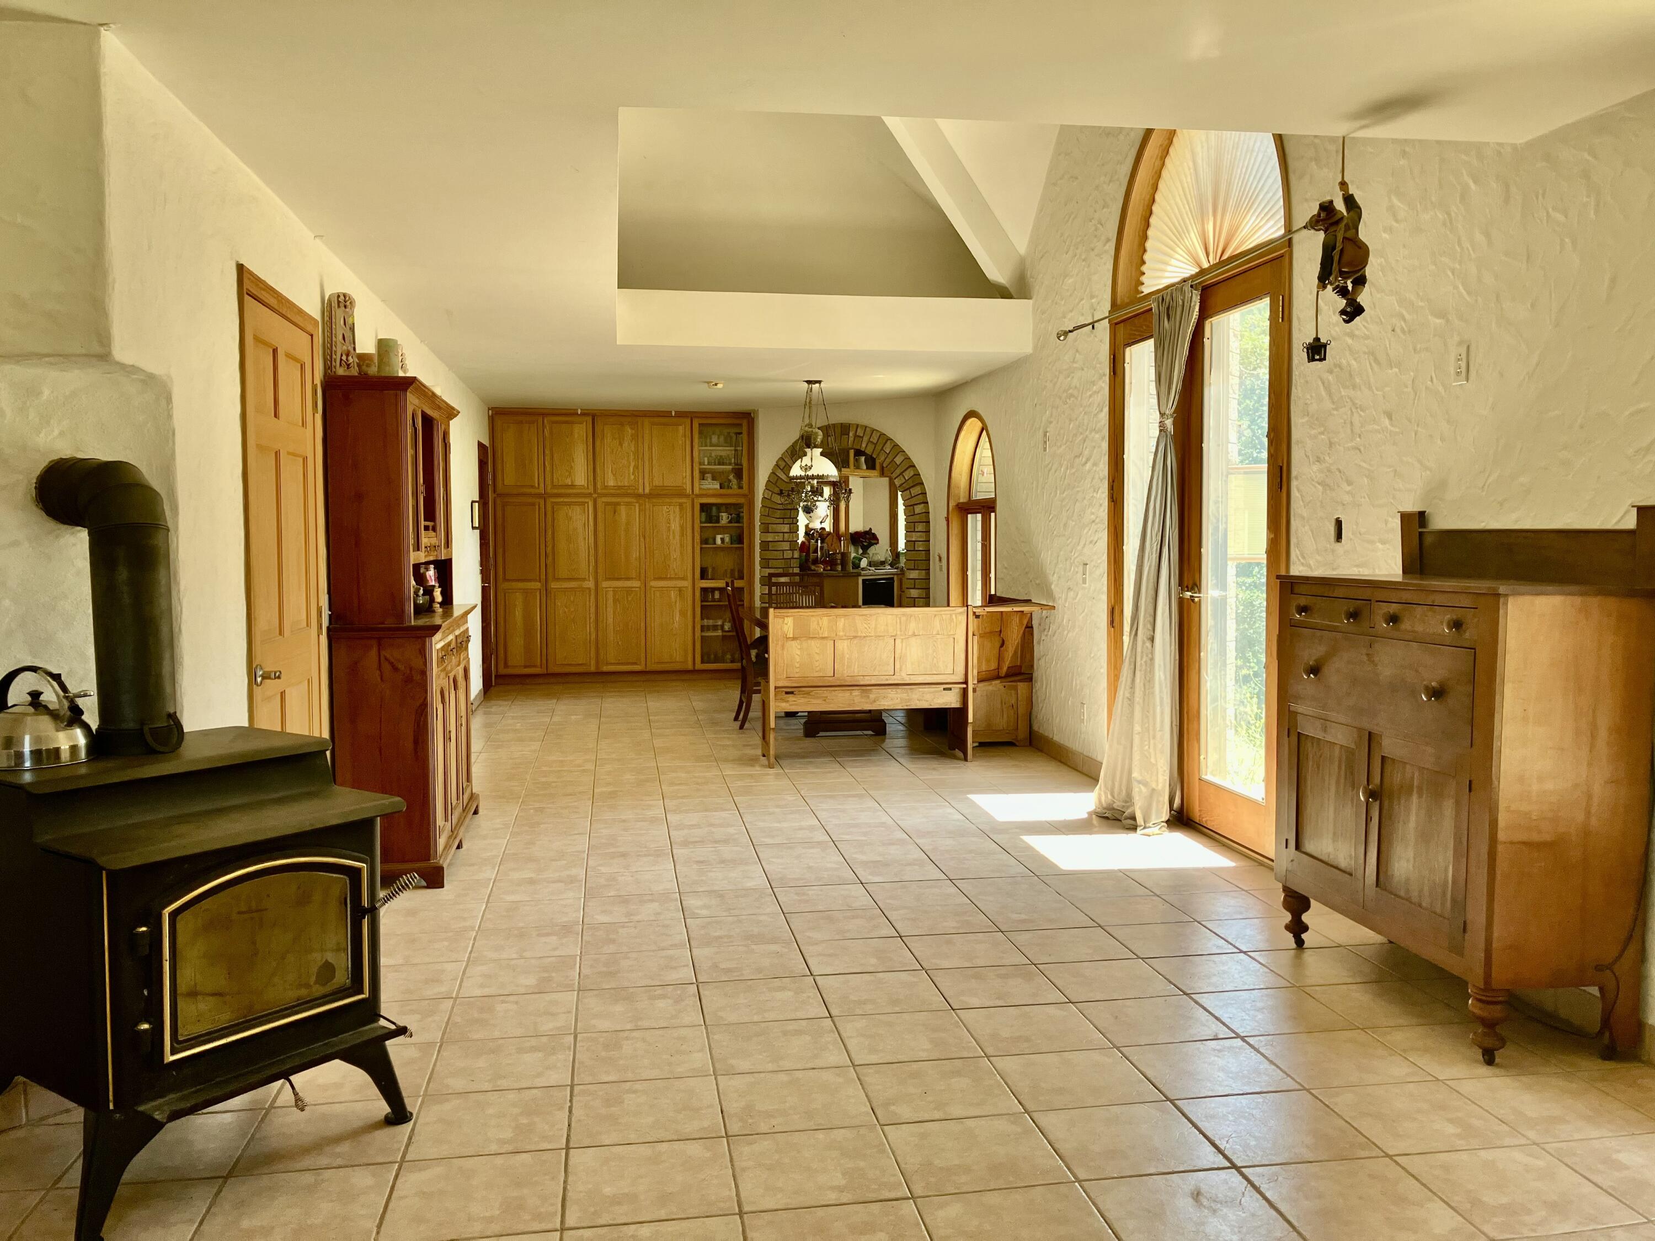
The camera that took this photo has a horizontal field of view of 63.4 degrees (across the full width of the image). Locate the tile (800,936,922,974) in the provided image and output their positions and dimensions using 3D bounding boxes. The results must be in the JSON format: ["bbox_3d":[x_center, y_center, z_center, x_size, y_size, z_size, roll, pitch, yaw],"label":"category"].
[{"bbox_3d":[0.096,1.025,4.066,0.320,0.010,0.320,-1,4,-9],"label":"tile"}]

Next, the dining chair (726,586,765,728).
[{"bbox_3d":[-0.407,0.214,9.094,0.550,0.980,0.460,-1,4,-9],"label":"dining chair"}]

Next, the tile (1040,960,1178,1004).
[{"bbox_3d":[0.849,1.090,4.049,0.343,0.010,0.335,-1,4,-9],"label":"tile"}]

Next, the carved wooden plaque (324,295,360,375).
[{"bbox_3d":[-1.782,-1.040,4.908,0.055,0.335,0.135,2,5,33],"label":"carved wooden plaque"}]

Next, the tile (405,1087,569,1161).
[{"bbox_3d":[-0.744,1.120,2.977,0.332,0.014,0.324,-1,4,-9],"label":"tile"}]

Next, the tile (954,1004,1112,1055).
[{"bbox_3d":[0.537,1.077,3.519,0.332,0.014,0.324,-1,4,-9],"label":"tile"}]

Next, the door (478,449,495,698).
[{"bbox_3d":[-2.840,-0.420,11.090,0.060,2.080,0.980,-1,4,-9],"label":"door"}]

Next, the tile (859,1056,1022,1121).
[{"bbox_3d":[0.267,1.146,3.263,0.343,0.010,0.335,-1,4,-9],"label":"tile"}]

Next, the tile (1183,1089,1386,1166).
[{"bbox_3d":[0.988,1.125,2.959,0.332,0.011,0.326,-1,4,-9],"label":"tile"}]

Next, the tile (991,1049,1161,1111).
[{"bbox_3d":[0.613,1.141,3.319,0.343,0.010,0.335,-1,4,-9],"label":"tile"}]

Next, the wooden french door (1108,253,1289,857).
[{"bbox_3d":[1.625,-0.269,5.938,0.110,2.339,1.842,-1,4,-8],"label":"wooden french door"}]

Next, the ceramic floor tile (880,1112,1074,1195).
[{"bbox_3d":[0.311,1.137,2.846,0.332,0.011,0.326,-1,4,-9],"label":"ceramic floor tile"}]

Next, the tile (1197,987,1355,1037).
[{"bbox_3d":[1.204,1.065,3.628,0.332,0.014,0.324,-1,4,-9],"label":"tile"}]

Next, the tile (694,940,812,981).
[{"bbox_3d":[-0.245,1.084,4.216,0.343,0.010,0.335,-1,4,-9],"label":"tile"}]

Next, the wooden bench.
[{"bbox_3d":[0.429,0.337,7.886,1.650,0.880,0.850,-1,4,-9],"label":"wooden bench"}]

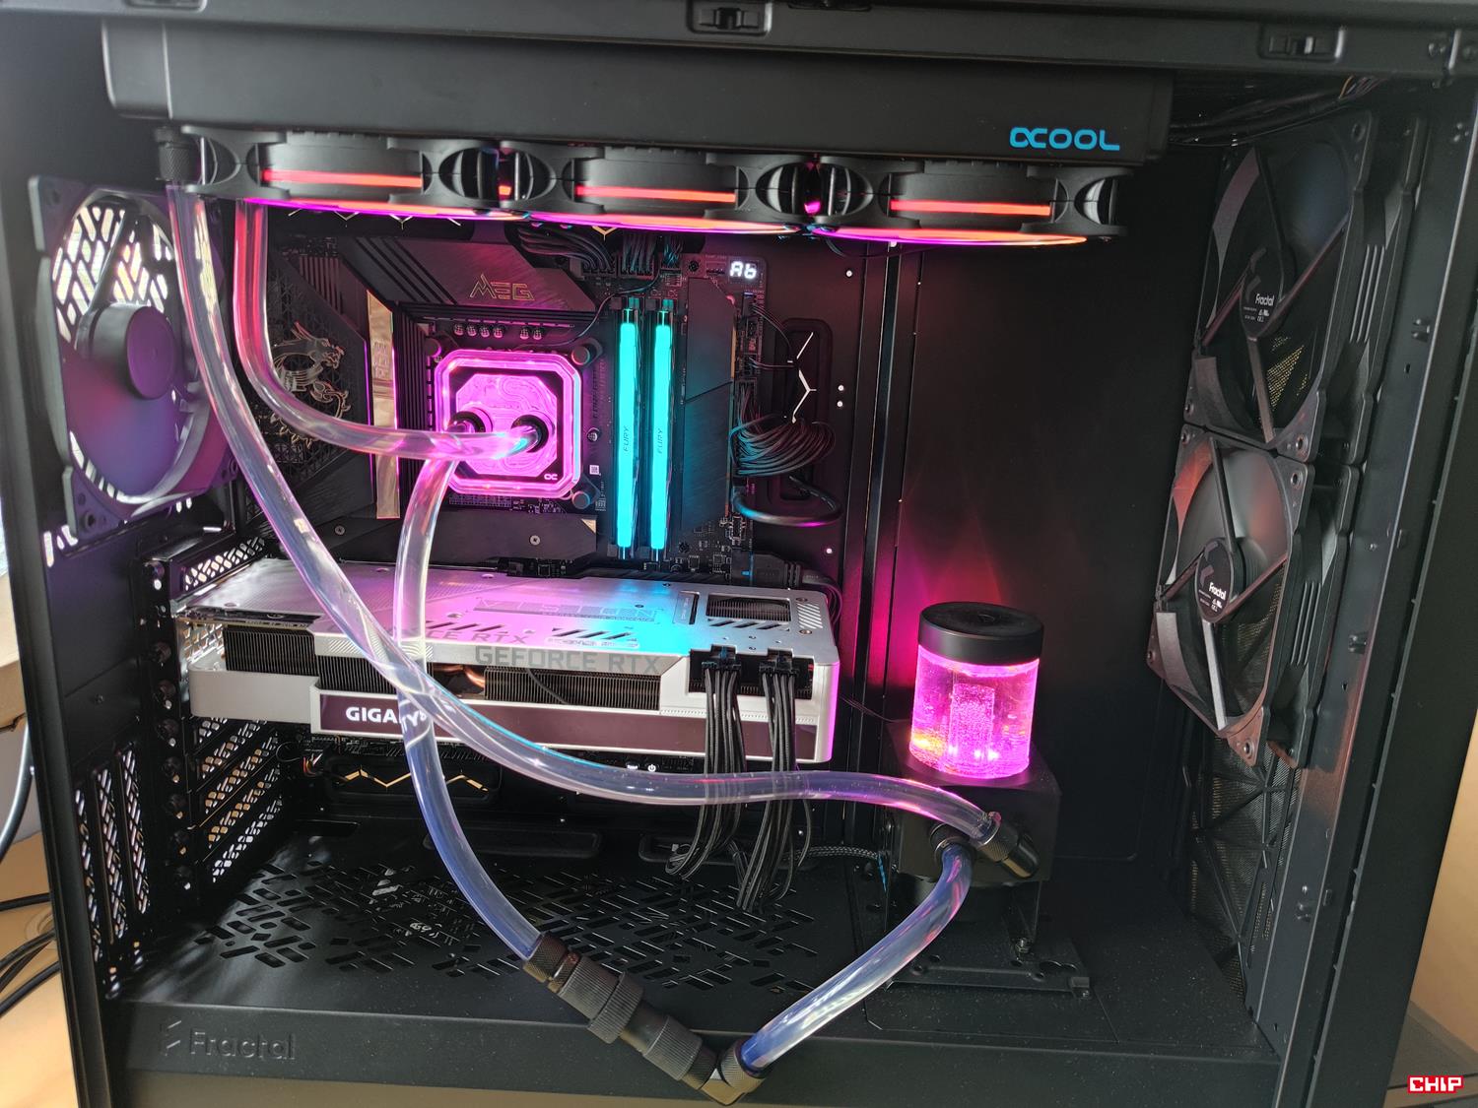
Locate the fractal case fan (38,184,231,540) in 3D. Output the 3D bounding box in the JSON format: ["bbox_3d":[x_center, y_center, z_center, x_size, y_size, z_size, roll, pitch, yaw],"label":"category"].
[{"bbox_3d":[-0.279,-0.091,0.470,0.025,0.140,0.140,3,14,1],"label":"fractal case fan"}]

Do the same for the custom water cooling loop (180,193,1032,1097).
[{"bbox_3d":[-0.056,0.023,0.465,0.387,0.350,0.210,3,14,1],"label":"custom water cooling loop"}]

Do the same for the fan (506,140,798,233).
[{"bbox_3d":[-0.031,-0.156,0.449,0.120,0.025,0.120,3,14,1],"label":"fan"}]

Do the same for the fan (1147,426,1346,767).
[{"bbox_3d":[0.254,0.013,0.521,0.025,0.140,0.140,3,14,1],"label":"fan"}]

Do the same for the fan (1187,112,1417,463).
[{"bbox_3d":[0.262,-0.124,0.492,0.025,0.140,0.140,3,14,1],"label":"fan"}]

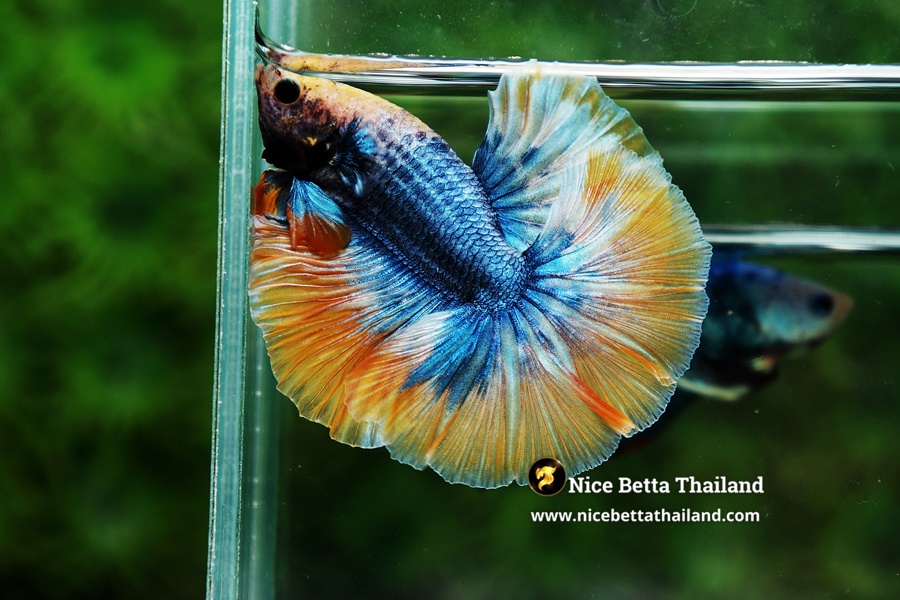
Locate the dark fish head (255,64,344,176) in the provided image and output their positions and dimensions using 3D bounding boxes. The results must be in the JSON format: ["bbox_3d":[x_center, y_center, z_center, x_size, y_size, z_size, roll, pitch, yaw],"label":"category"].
[{"bbox_3d":[-0.020,-0.023,0.261,0.015,0.013,0.011,30,0,0],"label":"dark fish head"}]

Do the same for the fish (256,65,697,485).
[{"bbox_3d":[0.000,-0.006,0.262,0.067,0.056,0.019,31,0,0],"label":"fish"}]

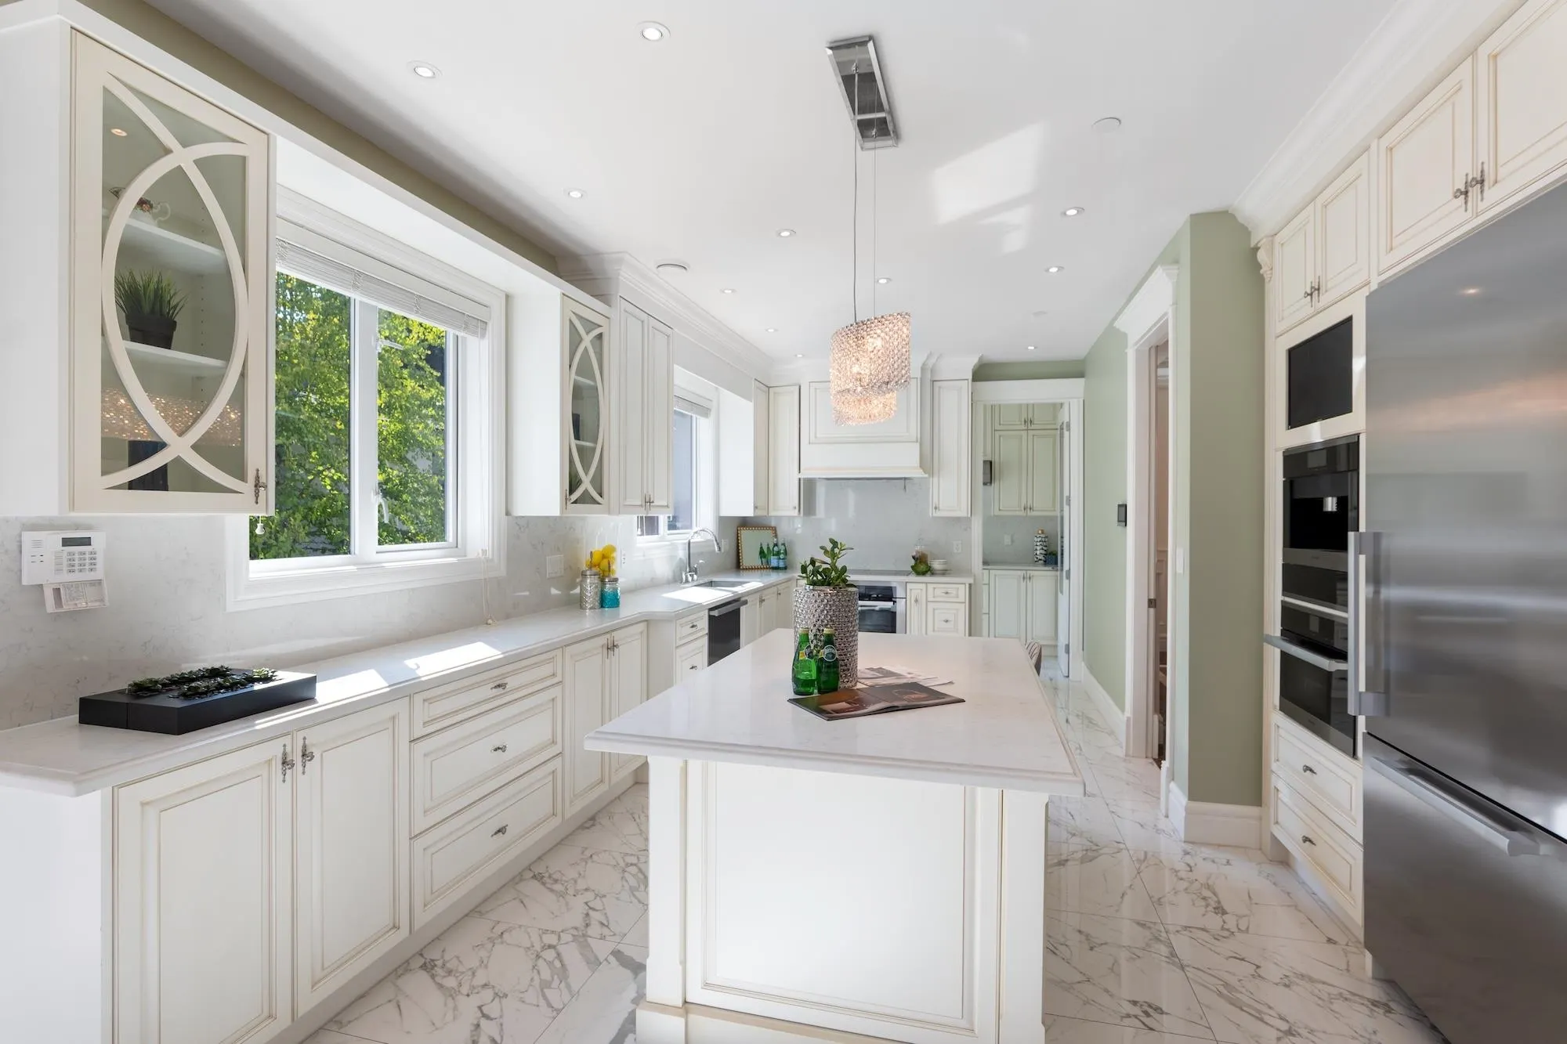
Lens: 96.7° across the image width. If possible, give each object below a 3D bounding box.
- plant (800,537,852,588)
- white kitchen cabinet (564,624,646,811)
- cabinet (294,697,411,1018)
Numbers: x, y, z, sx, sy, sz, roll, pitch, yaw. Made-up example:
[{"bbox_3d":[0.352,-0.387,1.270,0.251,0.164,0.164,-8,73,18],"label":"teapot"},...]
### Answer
[{"bbox_3d":[0.127,0.125,2.064,0.155,0.160,0.150,0,0,15],"label":"plant"},{"bbox_3d":[-1.030,0.894,3.357,0.425,0.747,0.744,0,0,16],"label":"white kitchen cabinet"},{"bbox_3d":[-1.403,0.901,2.018,0.425,0.747,0.380,0,0,16],"label":"cabinet"}]

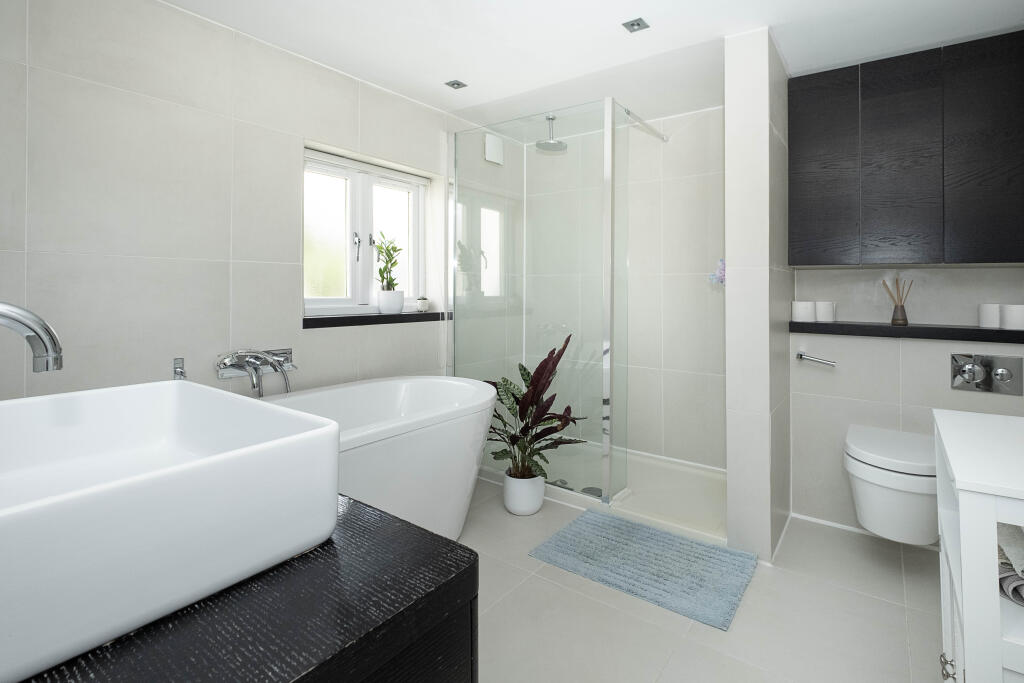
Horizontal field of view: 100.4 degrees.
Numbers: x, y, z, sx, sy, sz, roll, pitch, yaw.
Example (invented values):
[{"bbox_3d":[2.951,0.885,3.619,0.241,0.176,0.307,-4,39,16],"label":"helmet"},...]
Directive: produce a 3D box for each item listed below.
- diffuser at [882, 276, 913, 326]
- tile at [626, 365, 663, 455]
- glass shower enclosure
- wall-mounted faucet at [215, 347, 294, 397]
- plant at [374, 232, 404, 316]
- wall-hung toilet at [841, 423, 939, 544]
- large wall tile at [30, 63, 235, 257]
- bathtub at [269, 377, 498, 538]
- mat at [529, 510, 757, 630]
[{"bbox_3d":[1.795,-0.188,1.982,0.104,0.220,0.094,3,5,36],"label":"diffuser"},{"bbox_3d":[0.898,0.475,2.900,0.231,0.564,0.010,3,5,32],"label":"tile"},{"bbox_3d":[0.134,-0.225,2.609,1.107,2.088,0.231,3,5,32],"label":"glass shower enclosure"},{"bbox_3d":[-1.090,0.137,1.890,0.195,0.186,0.299,4,6,41],"label":"wall-mounted faucet"},{"bbox_3d":[-0.745,-0.395,2.528,0.143,0.457,0.136,4,6,41],"label":"plant"},{"bbox_3d":[1.628,0.617,1.779,0.390,0.350,0.440,3,5,36],"label":"wall-hung toilet"},{"bbox_3d":[-1.427,-0.641,1.654,0.011,0.609,0.604,4,6,41],"label":"large wall tile"},{"bbox_3d":[-0.765,0.605,1.788,0.797,0.621,1.635,4,6,41],"label":"bathtub"},{"bbox_3d":[0.564,0.913,1.845,0.773,0.017,0.519,3,5,36],"label":"mat"}]

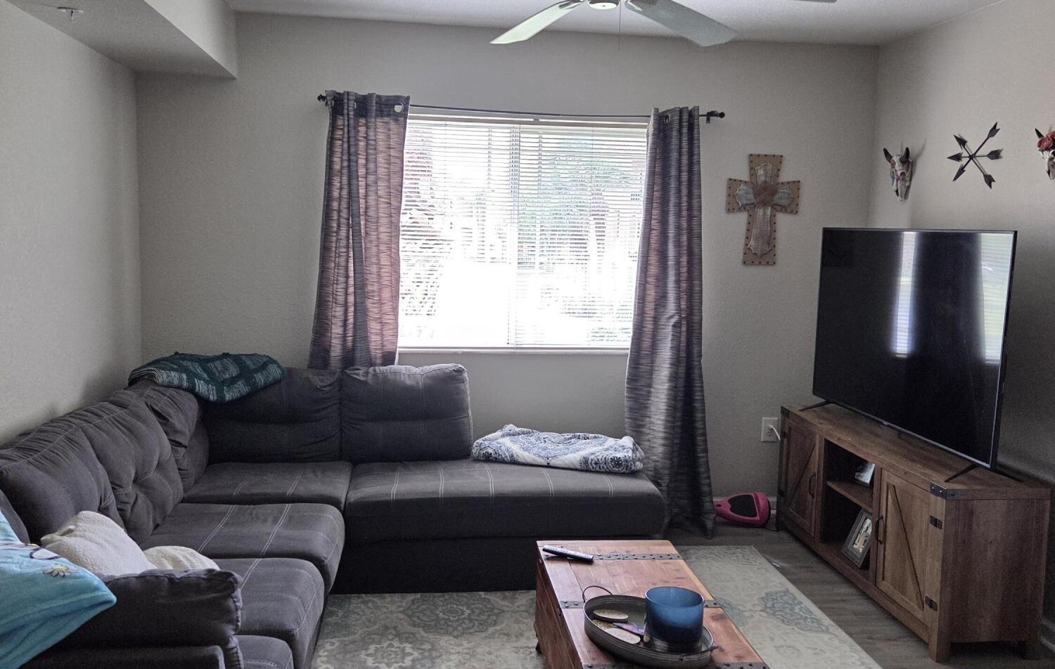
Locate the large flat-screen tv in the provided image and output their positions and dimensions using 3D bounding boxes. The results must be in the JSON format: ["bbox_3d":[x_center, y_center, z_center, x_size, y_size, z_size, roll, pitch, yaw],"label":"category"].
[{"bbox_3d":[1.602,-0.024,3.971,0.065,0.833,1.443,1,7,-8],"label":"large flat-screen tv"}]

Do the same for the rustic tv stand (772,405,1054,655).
[{"bbox_3d":[1.559,0.770,4.024,0.395,0.634,1.450,1,7,-7],"label":"rustic tv stand"}]

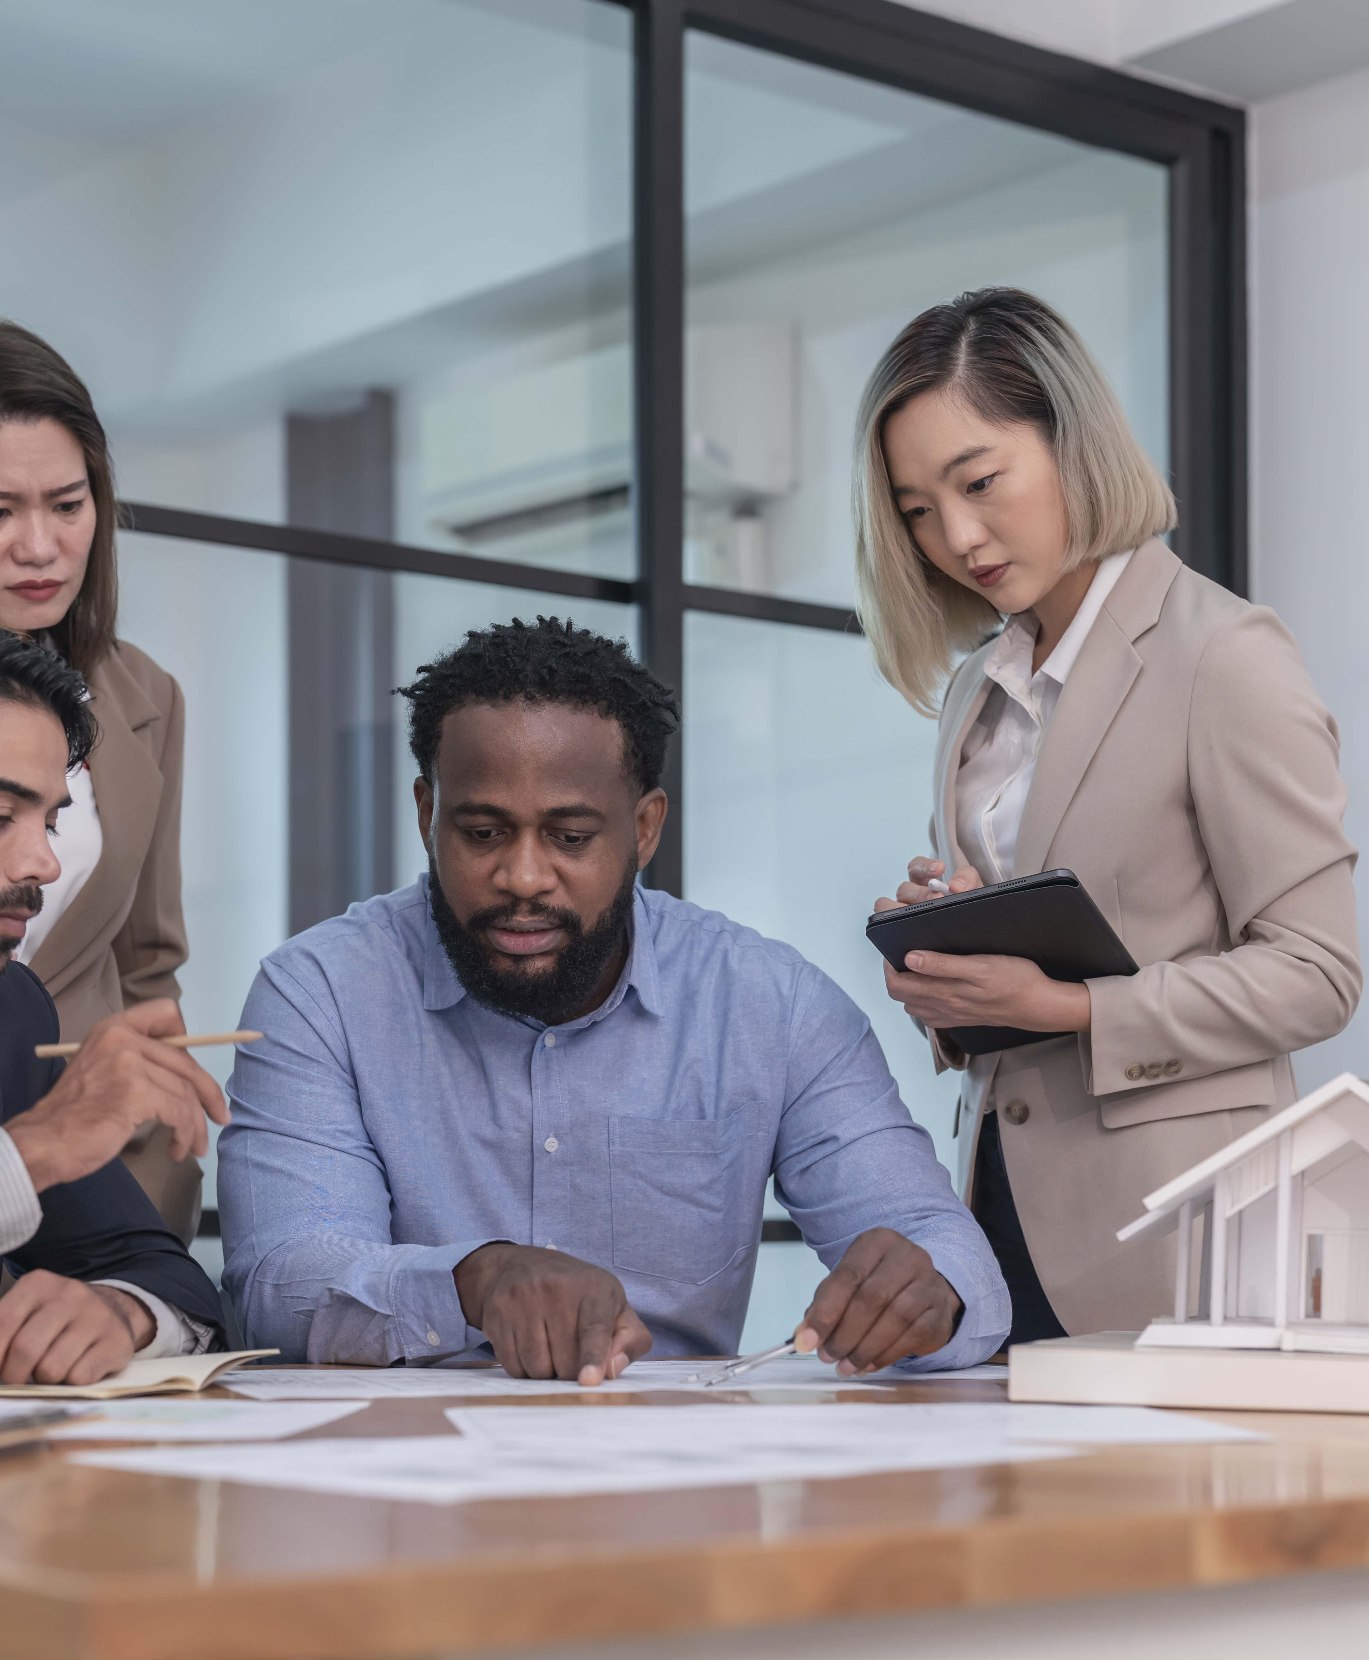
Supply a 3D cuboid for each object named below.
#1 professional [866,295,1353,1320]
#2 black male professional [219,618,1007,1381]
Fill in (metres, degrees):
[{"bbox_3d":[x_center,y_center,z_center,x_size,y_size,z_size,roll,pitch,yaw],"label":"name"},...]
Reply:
[{"bbox_3d":[0.325,0.380,2.660,0.390,1.590,0.420,4,-6,-45],"label":"professional"},{"bbox_3d":[-0.070,0.480,2.520,0.580,1.270,0.760,0,-4,-2],"label":"black male professional"}]

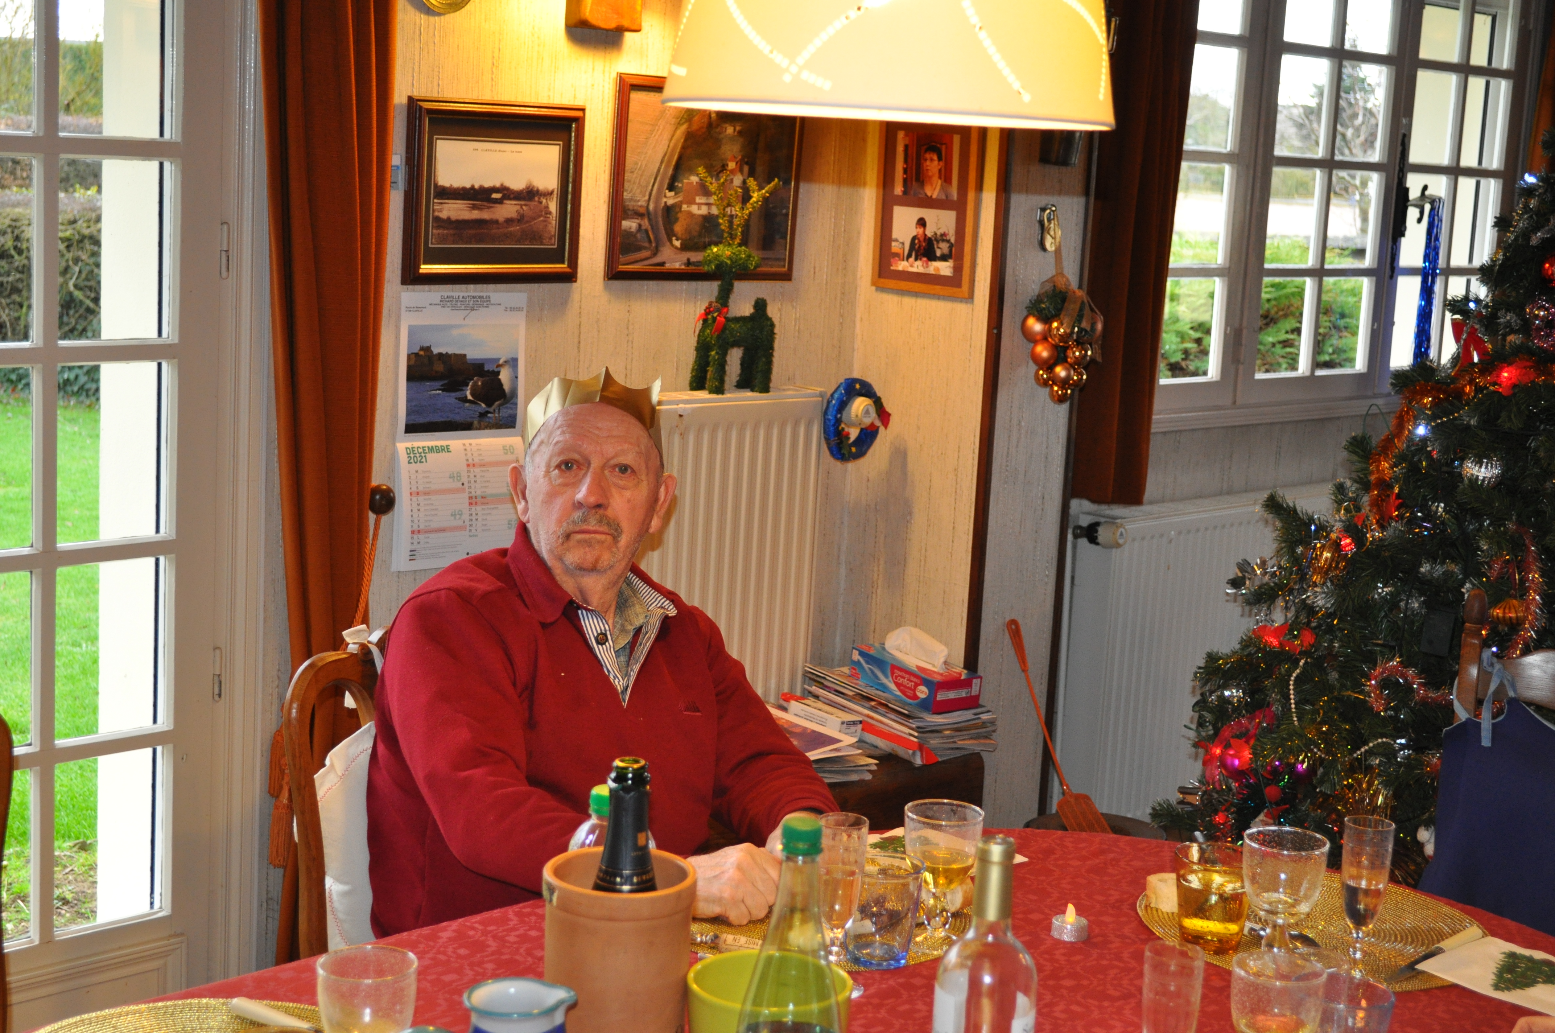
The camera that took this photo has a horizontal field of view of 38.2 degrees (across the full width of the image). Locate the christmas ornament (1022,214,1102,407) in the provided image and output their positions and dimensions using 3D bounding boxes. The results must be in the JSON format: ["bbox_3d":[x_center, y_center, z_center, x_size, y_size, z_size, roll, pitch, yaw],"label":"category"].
[{"bbox_3d":[0.506,-0.367,3.998,0.090,0.345,0.120,12,12,43],"label":"christmas ornament"}]

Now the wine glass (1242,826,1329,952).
[{"bbox_3d":[0.515,0.390,2.287,0.087,0.128,0.087,12,12,43],"label":"wine glass"}]

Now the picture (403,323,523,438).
[{"bbox_3d":[-0.494,-0.216,3.516,0.010,0.169,0.220,12,13,43],"label":"picture"}]

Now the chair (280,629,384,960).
[{"bbox_3d":[-0.303,0.608,2.846,0.520,0.935,0.455,12,12,43],"label":"chair"}]

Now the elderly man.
[{"bbox_3d":[-0.162,0.467,2.678,0.660,1.280,0.550,12,12,43],"label":"elderly man"}]

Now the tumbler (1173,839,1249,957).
[{"bbox_3d":[0.453,0.398,2.330,0.087,0.098,0.087,3,9,0],"label":"tumbler"}]

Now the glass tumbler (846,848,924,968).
[{"bbox_3d":[0.101,0.394,2.234,0.087,0.098,0.087,3,9,0],"label":"glass tumbler"}]

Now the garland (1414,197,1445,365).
[{"bbox_3d":[1.597,-0.561,5.520,0.045,0.440,0.045,12,13,43],"label":"garland"}]

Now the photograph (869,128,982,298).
[{"bbox_3d":[0.272,-0.560,4.006,0.229,0.317,0.022,12,13,43],"label":"photograph"}]

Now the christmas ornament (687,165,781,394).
[{"bbox_3d":[-0.066,-0.412,3.877,0.135,0.390,0.145,12,12,43],"label":"christmas ornament"}]

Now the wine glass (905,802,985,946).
[{"bbox_3d":[0.166,0.368,2.295,0.081,0.137,0.081,3,9,0],"label":"wine glass"}]

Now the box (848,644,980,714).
[{"bbox_3d":[0.242,0.281,3.925,0.106,0.053,0.228,-4,15,-37],"label":"box"}]

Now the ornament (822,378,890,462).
[{"bbox_3d":[0.138,-0.171,4.003,0.048,0.149,0.148,12,13,43],"label":"ornament"}]

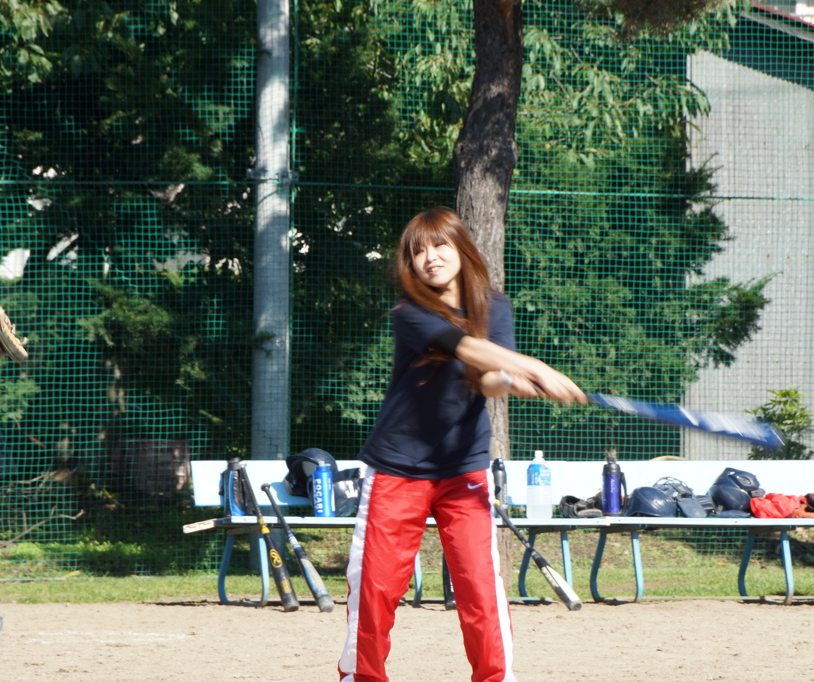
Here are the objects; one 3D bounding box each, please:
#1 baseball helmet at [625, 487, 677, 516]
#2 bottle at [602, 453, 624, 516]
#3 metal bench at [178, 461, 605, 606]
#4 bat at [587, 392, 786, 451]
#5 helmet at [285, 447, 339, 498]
[{"bbox_3d":[1.103,0.727,38.400,0.240,0.145,0.195,1,0,-21],"label":"baseball helmet"},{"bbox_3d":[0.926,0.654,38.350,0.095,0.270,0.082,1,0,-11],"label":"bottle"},{"bbox_3d":[-0.029,0.858,38.100,1.840,0.645,0.490,0,0,-24],"label":"metal bench"},{"bbox_3d":[0.689,0.190,24.500,0.820,0.067,0.067,13,0,-11],"label":"bat"},{"bbox_3d":[-0.432,0.602,38.150,0.260,0.215,0.210,6,-2,-41],"label":"helmet"}]

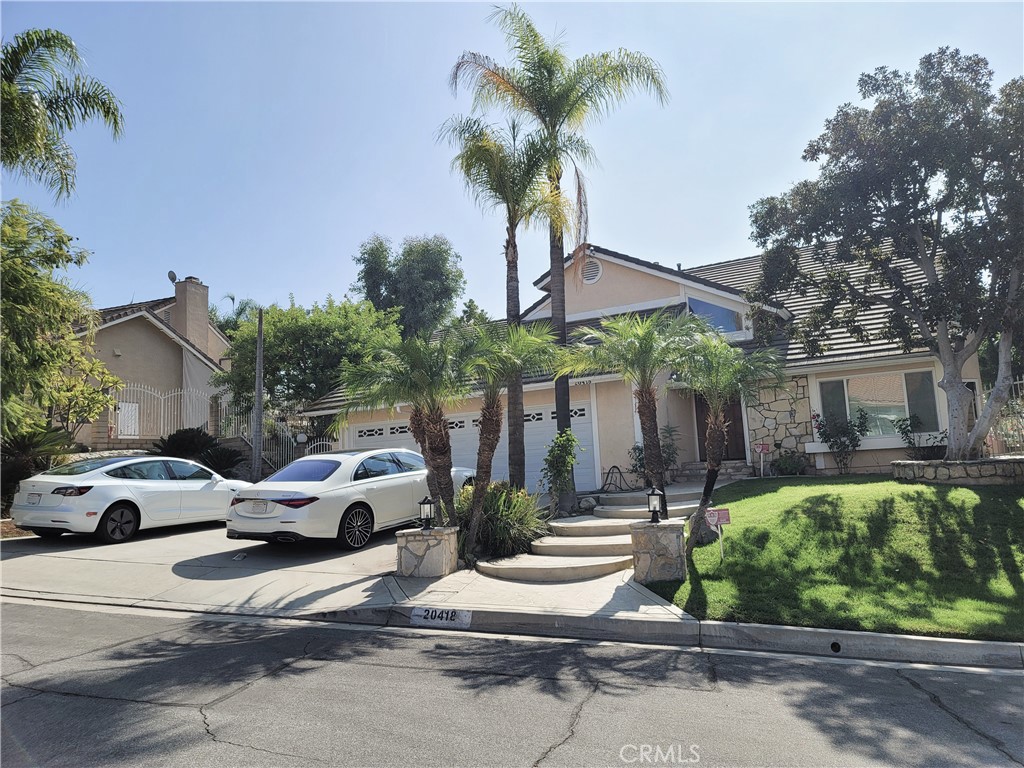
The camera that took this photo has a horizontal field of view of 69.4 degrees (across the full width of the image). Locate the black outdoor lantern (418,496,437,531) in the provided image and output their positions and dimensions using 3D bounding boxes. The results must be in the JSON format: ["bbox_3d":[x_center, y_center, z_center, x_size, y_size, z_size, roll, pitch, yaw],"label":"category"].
[{"bbox_3d":[-1.048,1.611,9.200,0.170,0.415,0.170,-5,-7,17],"label":"black outdoor lantern"}]

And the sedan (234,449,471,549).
[{"bbox_3d":[-2.448,1.914,13.213,1.950,1.500,5.270,-2,-3,31],"label":"sedan"}]

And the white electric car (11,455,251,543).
[{"bbox_3d":[-6.835,2.121,14.173,1.870,1.440,4.690,-2,-5,26],"label":"white electric car"}]

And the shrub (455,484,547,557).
[{"bbox_3d":[-0.133,1.761,9.400,1.200,0.920,1.100,-7,-7,30],"label":"shrub"}]

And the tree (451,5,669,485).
[{"bbox_3d":[1.035,-2.518,13.782,4.200,9.780,4.200,-4,-7,10],"label":"tree"}]

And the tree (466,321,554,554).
[{"bbox_3d":[-0.028,0.684,10.393,1.500,3.250,1.500,-4,-7,10],"label":"tree"}]

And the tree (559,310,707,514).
[{"bbox_3d":[1.527,0.542,9.000,1.850,2.900,1.850,-7,-7,30],"label":"tree"}]

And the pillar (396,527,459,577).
[{"bbox_3d":[-1.001,2.029,9.031,0.630,0.580,0.520,-5,-7,16],"label":"pillar"}]

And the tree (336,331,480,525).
[{"bbox_3d":[-1.373,0.723,10.000,1.950,2.900,1.950,-3,-6,0],"label":"tree"}]

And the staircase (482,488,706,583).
[{"bbox_3d":[1.501,2.018,10.567,2.550,0.680,5.700,-7,-7,30],"label":"staircase"}]

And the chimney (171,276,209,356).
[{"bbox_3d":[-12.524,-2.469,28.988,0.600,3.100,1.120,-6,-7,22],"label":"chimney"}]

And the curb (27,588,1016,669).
[{"bbox_3d":[-0.994,2.334,7.533,10.690,0.220,0.350,-2,-6,16],"label":"curb"}]

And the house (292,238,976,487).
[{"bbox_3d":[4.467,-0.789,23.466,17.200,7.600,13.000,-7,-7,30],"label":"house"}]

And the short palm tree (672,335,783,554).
[{"bbox_3d":[2.817,0.728,9.669,1.500,2.830,1.500,-4,-7,10],"label":"short palm tree"}]

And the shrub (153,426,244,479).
[{"bbox_3d":[-7.268,1.663,17.200,2.000,1.400,1.800,-7,-7,30],"label":"shrub"}]

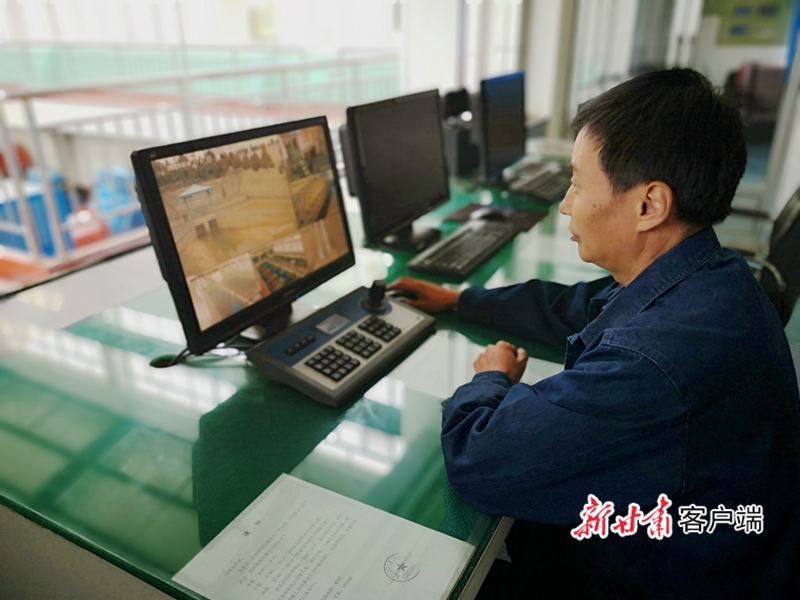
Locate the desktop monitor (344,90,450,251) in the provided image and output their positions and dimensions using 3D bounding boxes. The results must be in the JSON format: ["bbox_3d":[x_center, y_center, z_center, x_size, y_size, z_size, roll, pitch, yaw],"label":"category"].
[{"bbox_3d":[0.015,-0.363,1.786,0.195,0.410,0.497,11,26,26],"label":"desktop monitor"}]

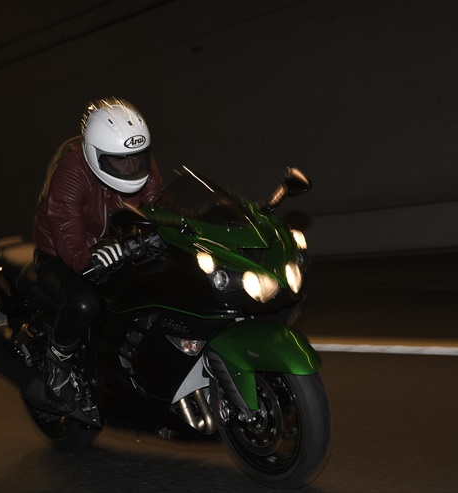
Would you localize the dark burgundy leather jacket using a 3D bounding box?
[{"bbox_3d":[-0.514,-0.183,4.344,0.660,0.520,0.620,-8,2,-38],"label":"dark burgundy leather jacket"}]

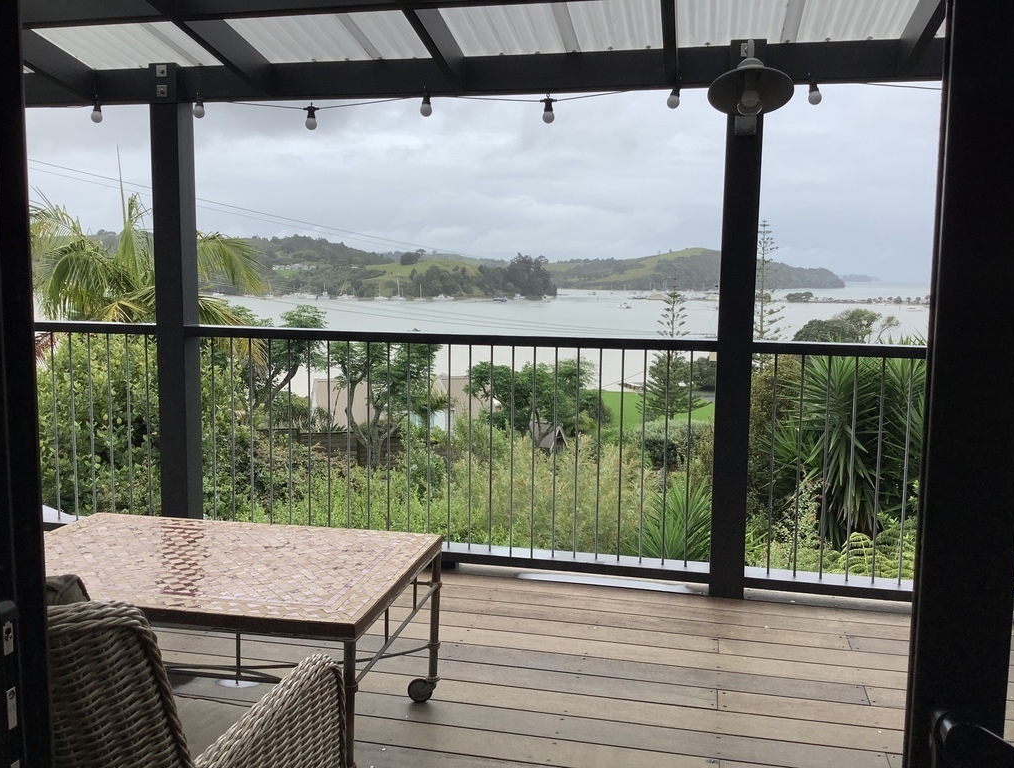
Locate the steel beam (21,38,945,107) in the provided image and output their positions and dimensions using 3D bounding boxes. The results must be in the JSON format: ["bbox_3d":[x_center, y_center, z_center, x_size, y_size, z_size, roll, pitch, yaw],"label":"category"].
[{"bbox_3d":[-0.314,-1.297,3.886,4.300,0.140,0.090,2,7,13],"label":"steel beam"}]

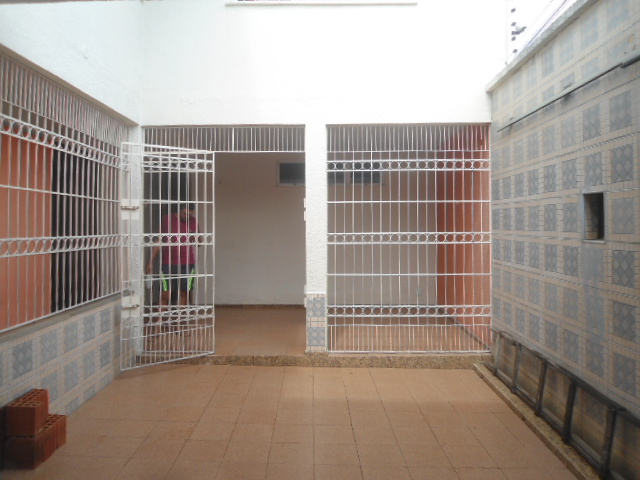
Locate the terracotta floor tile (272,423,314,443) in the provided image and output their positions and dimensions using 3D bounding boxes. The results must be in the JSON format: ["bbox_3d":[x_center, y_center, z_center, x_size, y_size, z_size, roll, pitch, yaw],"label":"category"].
[{"bbox_3d":[-0.189,1.410,3.501,0.295,0.010,0.295,1,2,-1],"label":"terracotta floor tile"}]

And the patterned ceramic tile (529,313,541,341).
[{"bbox_3d":[1.857,0.756,4.138,0.012,0.207,0.210,-1,2,1],"label":"patterned ceramic tile"}]

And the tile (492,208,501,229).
[{"bbox_3d":[1.854,-0.225,5.039,0.010,0.207,0.207,0,1,1],"label":"tile"}]

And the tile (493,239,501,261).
[{"bbox_3d":[1.835,0.099,4.985,0.010,0.205,0.205,0,2,1],"label":"tile"}]

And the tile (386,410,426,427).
[{"bbox_3d":[0.690,1.423,3.812,0.295,0.010,0.295,1,2,-1],"label":"tile"}]

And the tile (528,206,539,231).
[{"bbox_3d":[1.875,-0.189,4.221,0.010,0.213,0.213,0,2,1],"label":"tile"}]

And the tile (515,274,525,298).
[{"bbox_3d":[1.829,0.425,4.396,0.012,0.207,0.213,0,2,1],"label":"tile"}]

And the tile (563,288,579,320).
[{"bbox_3d":[1.836,0.465,3.502,0.012,0.207,0.210,-1,2,1],"label":"tile"}]

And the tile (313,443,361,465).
[{"bbox_3d":[0.119,1.452,3.270,0.298,0.010,0.298,1,2,-1],"label":"tile"}]

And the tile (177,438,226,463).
[{"bbox_3d":[-0.784,1.431,3.242,0.300,0.012,0.300,2,2,-1],"label":"tile"}]

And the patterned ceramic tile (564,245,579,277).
[{"bbox_3d":[1.784,0.145,3.416,0.010,0.203,0.203,0,1,1],"label":"patterned ceramic tile"}]

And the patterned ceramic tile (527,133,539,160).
[{"bbox_3d":[1.855,-0.816,4.196,0.010,0.213,0.213,0,2,1],"label":"patterned ceramic tile"}]

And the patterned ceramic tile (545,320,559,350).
[{"bbox_3d":[1.920,0.790,3.976,0.010,0.218,0.218,0,2,1],"label":"patterned ceramic tile"}]

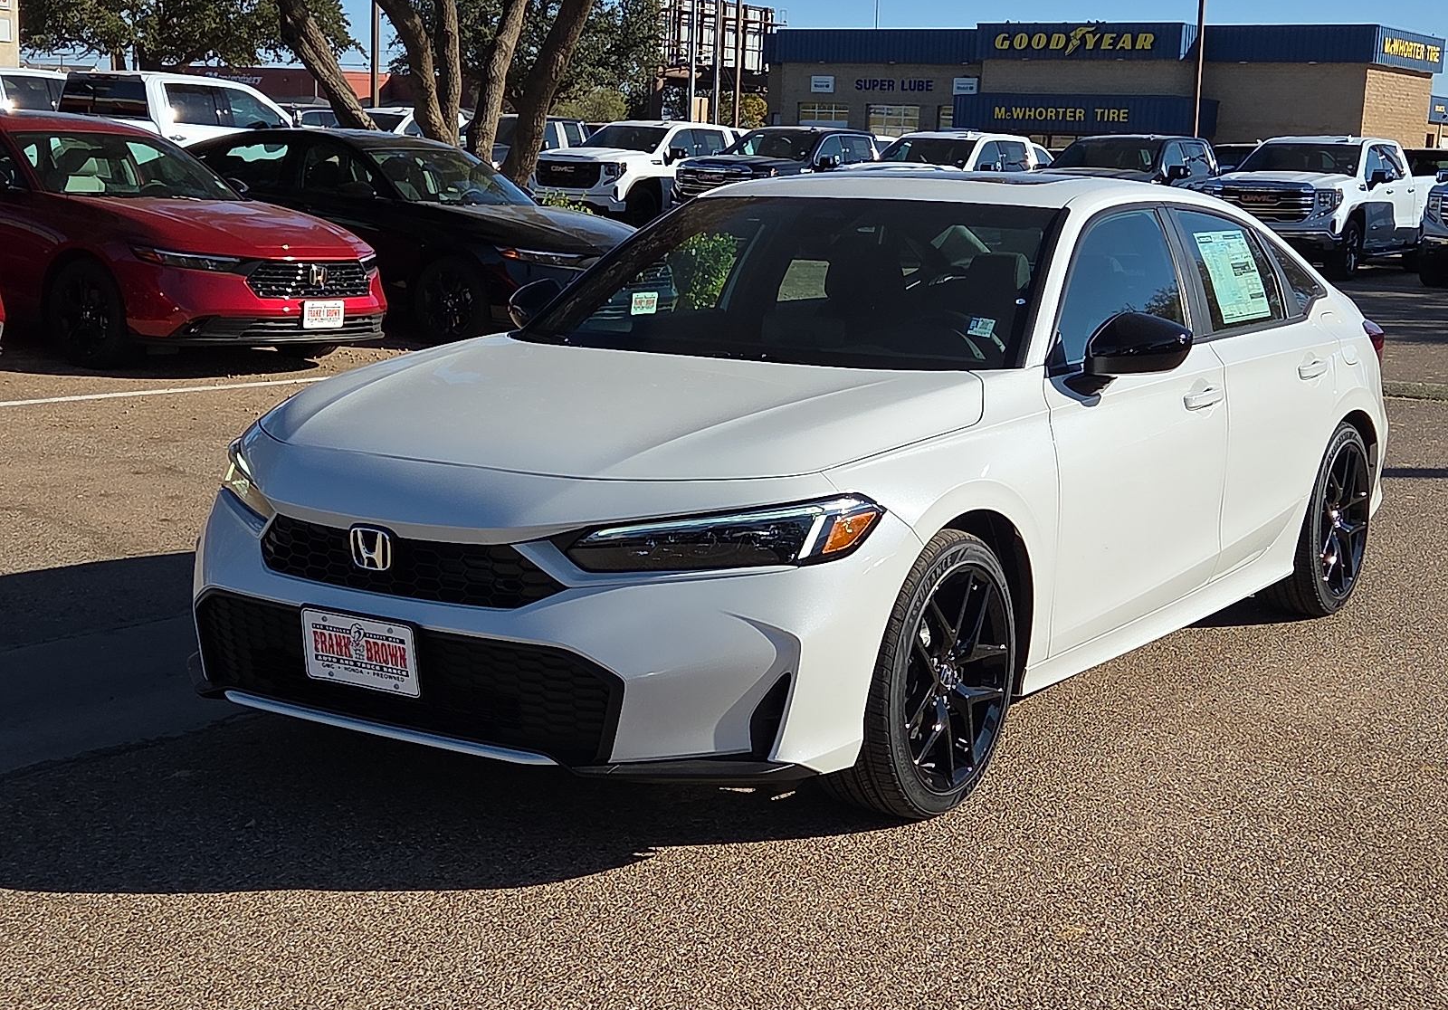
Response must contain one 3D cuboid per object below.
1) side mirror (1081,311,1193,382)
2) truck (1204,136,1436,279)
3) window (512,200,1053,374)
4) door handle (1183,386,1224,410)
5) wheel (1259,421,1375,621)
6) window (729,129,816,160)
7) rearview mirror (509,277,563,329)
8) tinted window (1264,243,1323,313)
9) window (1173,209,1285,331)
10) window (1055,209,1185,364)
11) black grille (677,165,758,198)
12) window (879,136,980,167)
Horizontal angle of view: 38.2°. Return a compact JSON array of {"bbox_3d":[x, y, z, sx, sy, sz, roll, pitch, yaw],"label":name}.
[{"bbox_3d":[1.022,-0.390,5.099,0.245,0.165,0.160,7,11,33],"label":"side mirror"},{"bbox_3d":[8.573,-4.309,29.863,2.060,1.920,5.890,7,11,31],"label":"truck"},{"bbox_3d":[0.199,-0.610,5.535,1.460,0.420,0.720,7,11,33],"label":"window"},{"bbox_3d":[1.293,-0.288,5.641,0.055,0.060,0.260,7,11,33],"label":"door handle"},{"bbox_3d":[1.906,0.033,6.835,0.235,0.645,0.645,7,11,33],"label":"wheel"},{"bbox_3d":[0.872,-6.450,37.500,1.580,0.480,0.650,6,11,31],"label":"window"},{"bbox_3d":[-0.530,-0.578,6.097,0.235,0.165,0.145,7,11,33],"label":"rearview mirror"},{"bbox_3d":[1.829,-0.743,6.682,0.090,0.290,0.420,-9,2,35],"label":"tinted window"},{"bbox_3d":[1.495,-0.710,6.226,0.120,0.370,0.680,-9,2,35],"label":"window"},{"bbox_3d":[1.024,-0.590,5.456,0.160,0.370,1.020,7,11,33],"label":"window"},{"bbox_3d":[-0.136,-5.559,36.000,1.420,0.570,0.220,6,11,31],"label":"black grille"},{"bbox_3d":[3.387,-5.829,34.600,1.580,0.480,0.650,7,11,31],"label":"window"}]

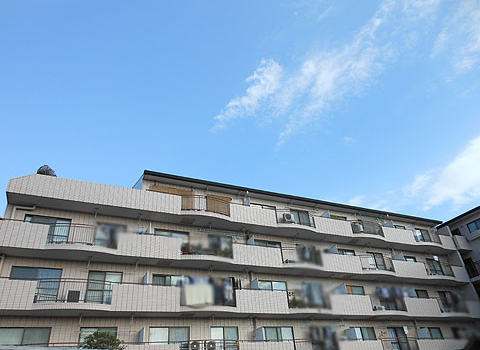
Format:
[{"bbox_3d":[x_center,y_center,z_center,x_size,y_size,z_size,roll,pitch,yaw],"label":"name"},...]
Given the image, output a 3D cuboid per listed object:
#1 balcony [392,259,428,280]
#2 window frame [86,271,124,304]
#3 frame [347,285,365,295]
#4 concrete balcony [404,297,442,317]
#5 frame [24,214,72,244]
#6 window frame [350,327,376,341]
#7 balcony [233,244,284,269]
[{"bbox_3d":[13.345,7.482,27.335,3.388,1.261,0.220,10,-29,-22],"label":"balcony"},{"bbox_3d":[-7.438,6.176,18.908,1.803,1.773,0.120,10,-29,-22],"label":"window frame"},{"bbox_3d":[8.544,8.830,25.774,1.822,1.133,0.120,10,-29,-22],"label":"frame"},{"bbox_3d":[13.790,10.024,26.239,3.546,1.271,0.220,10,-29,-22],"label":"concrete balcony"},{"bbox_3d":[-10.587,3.113,18.880,2.334,1.675,0.120,10,-29,-22],"label":"frame"},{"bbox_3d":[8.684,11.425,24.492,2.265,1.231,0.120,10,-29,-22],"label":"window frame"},{"bbox_3d":[1.124,5.201,22.216,3.526,1.251,0.220,10,-29,-22],"label":"balcony"}]

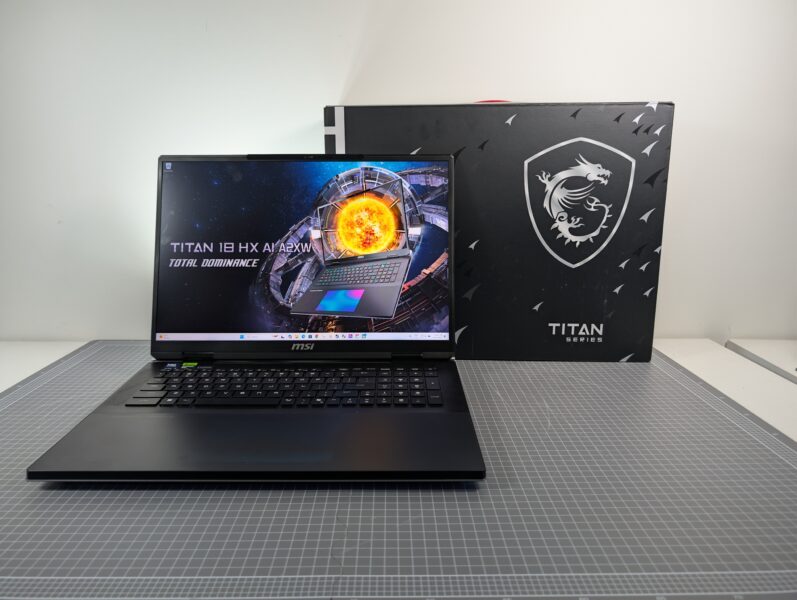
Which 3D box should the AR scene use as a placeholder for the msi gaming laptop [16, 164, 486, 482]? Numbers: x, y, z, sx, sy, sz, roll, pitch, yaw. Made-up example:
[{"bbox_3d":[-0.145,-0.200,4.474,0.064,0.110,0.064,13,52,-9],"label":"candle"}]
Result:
[{"bbox_3d":[-0.126,-0.013,0.625,0.404,0.299,0.339,0,12,0],"label":"msi gaming laptop"}]

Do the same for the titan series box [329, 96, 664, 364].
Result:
[{"bbox_3d":[0.138,-0.097,0.845,0.475,0.367,0.097,0,12,4],"label":"titan series box"}]

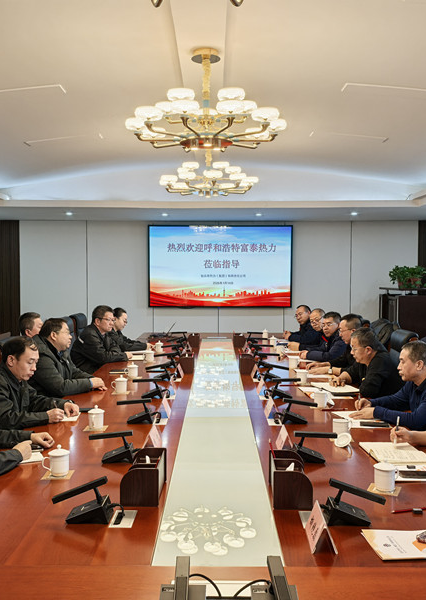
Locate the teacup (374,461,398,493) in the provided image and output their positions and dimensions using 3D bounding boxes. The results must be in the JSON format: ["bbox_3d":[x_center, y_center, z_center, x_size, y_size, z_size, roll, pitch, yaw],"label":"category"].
[{"bbox_3d":[0.682,0.682,2.454,0.110,0.117,0.088,-1,3,-28],"label":"teacup"}]

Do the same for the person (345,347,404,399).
[{"bbox_3d":[1.138,0.810,4.541,0.680,1.220,0.540,0,3,2],"label":"person"}]

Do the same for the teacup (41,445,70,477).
[{"bbox_3d":[-0.680,0.693,2.714,0.122,0.134,0.095,0,2,0],"label":"teacup"}]

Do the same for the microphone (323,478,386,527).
[{"bbox_3d":[0.507,0.708,2.228,0.222,0.145,0.120,0,2,0],"label":"microphone"}]

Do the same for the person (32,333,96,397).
[{"bbox_3d":[-1.102,0.775,4.519,0.700,1.280,0.560,0,3,7],"label":"person"}]

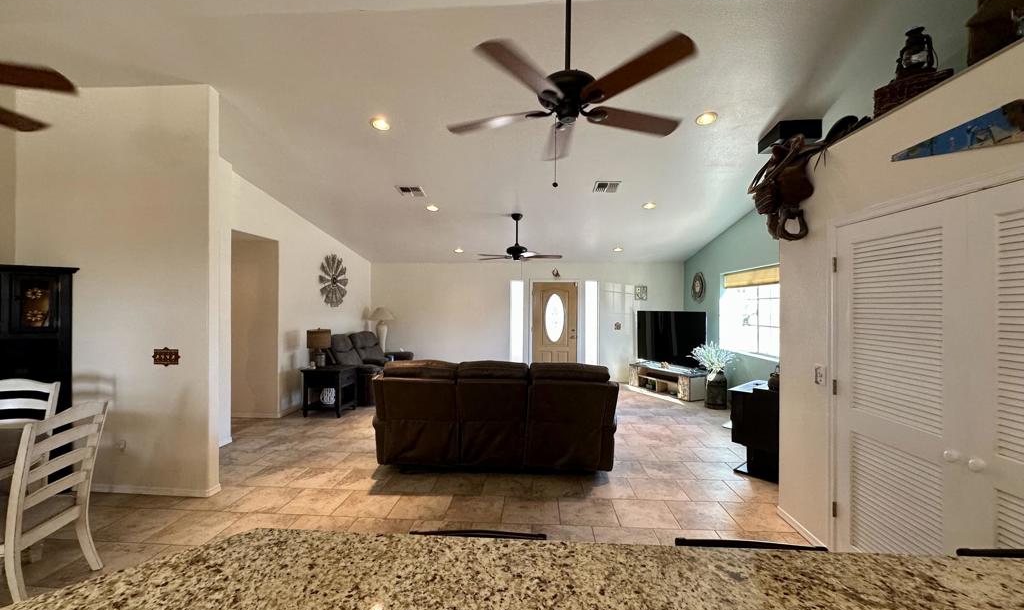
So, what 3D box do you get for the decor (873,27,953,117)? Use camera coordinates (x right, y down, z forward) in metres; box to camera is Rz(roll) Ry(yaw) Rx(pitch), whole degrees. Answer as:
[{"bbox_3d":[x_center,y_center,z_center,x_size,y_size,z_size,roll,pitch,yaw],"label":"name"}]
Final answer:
[{"bbox_3d":[2.159,-1.227,2.184,0.270,0.460,0.200,0,0,3],"label":"decor"}]

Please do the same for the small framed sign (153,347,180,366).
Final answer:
[{"bbox_3d":[-2.873,0.430,3.438,0.247,0.151,0.020,0,0,4],"label":"small framed sign"}]

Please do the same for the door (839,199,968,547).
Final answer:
[{"bbox_3d":[1.981,0.555,2.152,0.045,2.040,0.785,0,0,3],"label":"door"}]

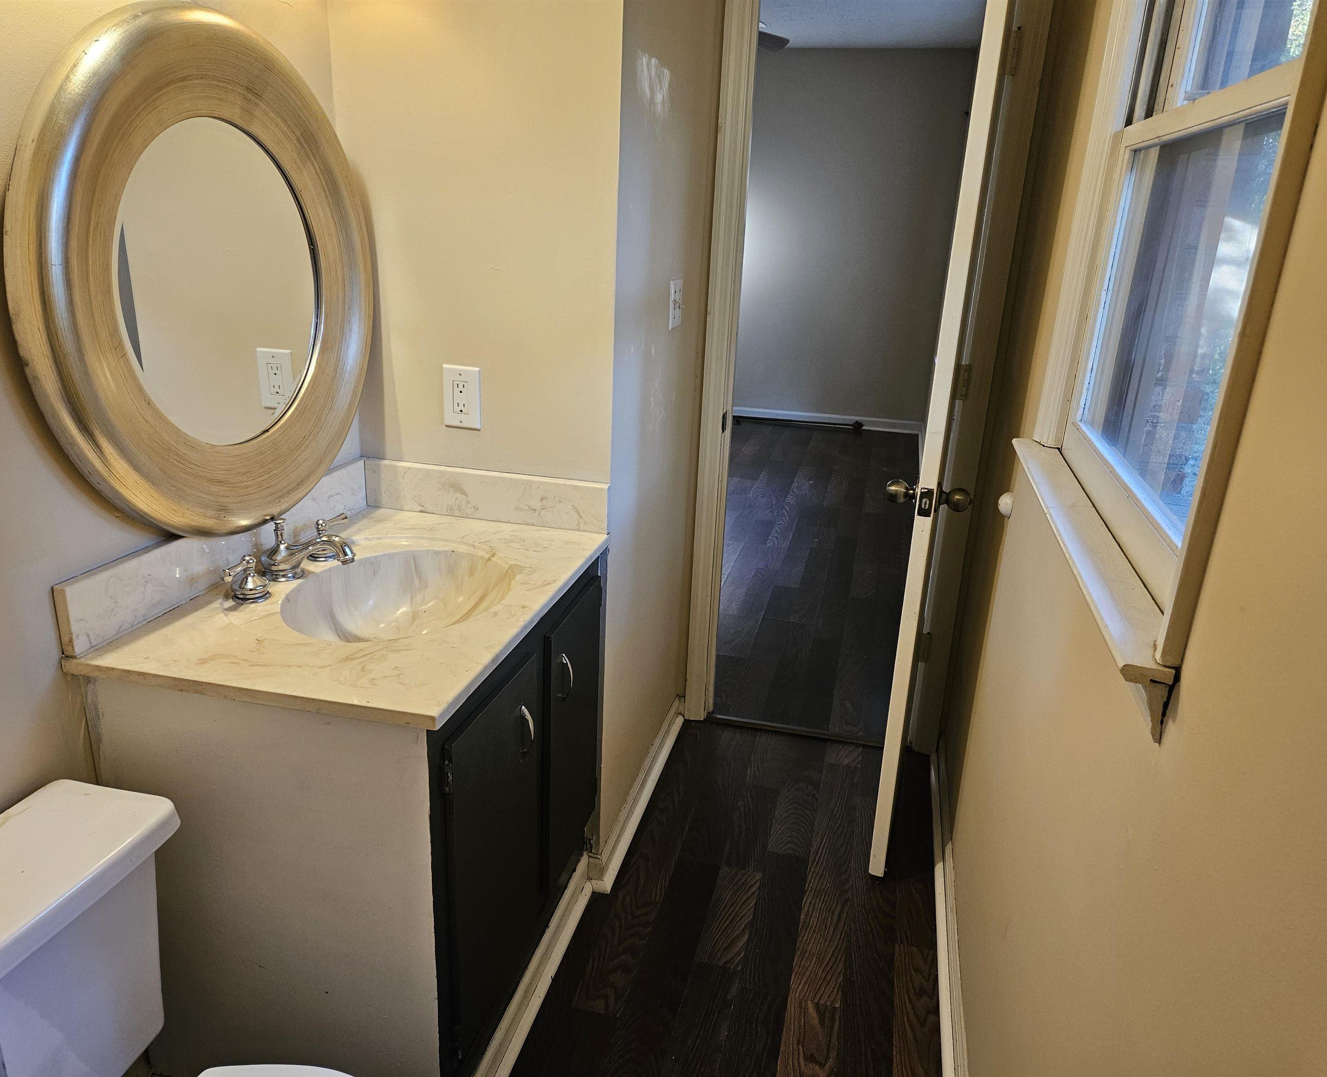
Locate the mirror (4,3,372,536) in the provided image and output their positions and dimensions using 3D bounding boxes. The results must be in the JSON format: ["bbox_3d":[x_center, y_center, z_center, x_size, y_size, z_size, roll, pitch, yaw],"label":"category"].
[{"bbox_3d":[-0.682,-0.401,1.523,0.050,0.795,0.795,7,19,12],"label":"mirror"}]

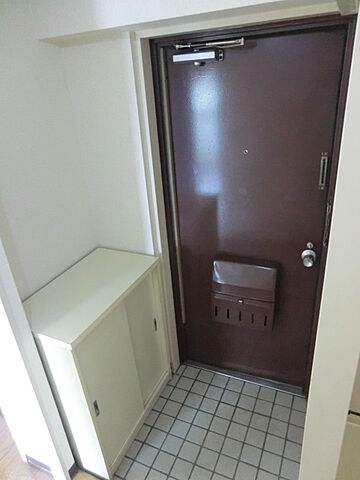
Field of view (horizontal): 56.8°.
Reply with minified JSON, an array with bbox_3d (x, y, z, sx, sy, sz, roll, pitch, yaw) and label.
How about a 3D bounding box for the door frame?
[{"bbox_3d":[0.336,0.017,1.780,0.840,1.960,0.100,7,28,22],"label":"door frame"}]

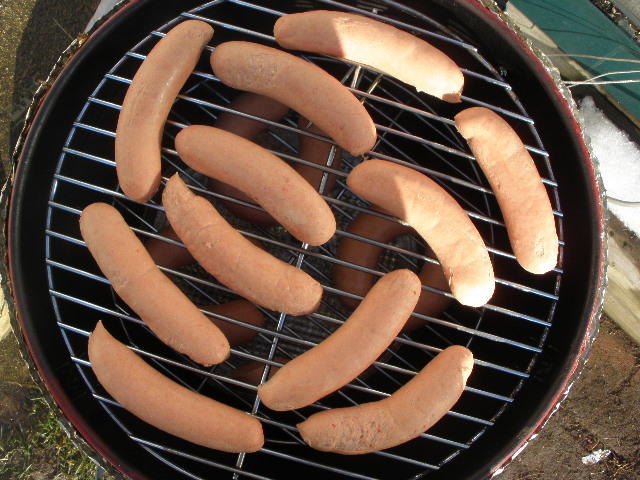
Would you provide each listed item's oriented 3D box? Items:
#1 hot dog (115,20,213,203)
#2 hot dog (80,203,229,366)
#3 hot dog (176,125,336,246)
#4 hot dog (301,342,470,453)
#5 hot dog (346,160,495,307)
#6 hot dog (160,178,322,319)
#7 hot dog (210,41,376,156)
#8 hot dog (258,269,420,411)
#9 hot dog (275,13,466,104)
[{"bbox_3d":[-0.120,-0.098,0.480,0.042,0.033,0.138,19,87,-1],"label":"hot dog"},{"bbox_3d":[-0.122,0.035,0.474,0.038,0.034,0.146,-41,89,-3],"label":"hot dog"},{"bbox_3d":[-0.043,-0.044,0.480,0.134,0.034,0.041,34,87,0],"label":"hot dog"},{"bbox_3d":[0.054,0.122,0.477,0.135,0.035,0.047,-26,89,-3],"label":"hot dog"},{"bbox_3d":[0.081,-0.011,0.483,0.050,0.035,0.136,-43,90,-3],"label":"hot dog"},{"bbox_3d":[-0.062,0.010,0.477,0.140,0.035,0.041,37,87,0],"label":"hot dog"},{"bbox_3d":[-0.015,-0.110,0.484,0.134,0.033,0.043,30,87,-1],"label":"hot dog"},{"bbox_3d":[0.020,0.076,0.477,0.142,0.034,0.042,-41,90,-3],"label":"hot dog"},{"bbox_3d":[0.039,-0.141,0.487,0.145,0.034,0.039,19,87,-1],"label":"hot dog"}]

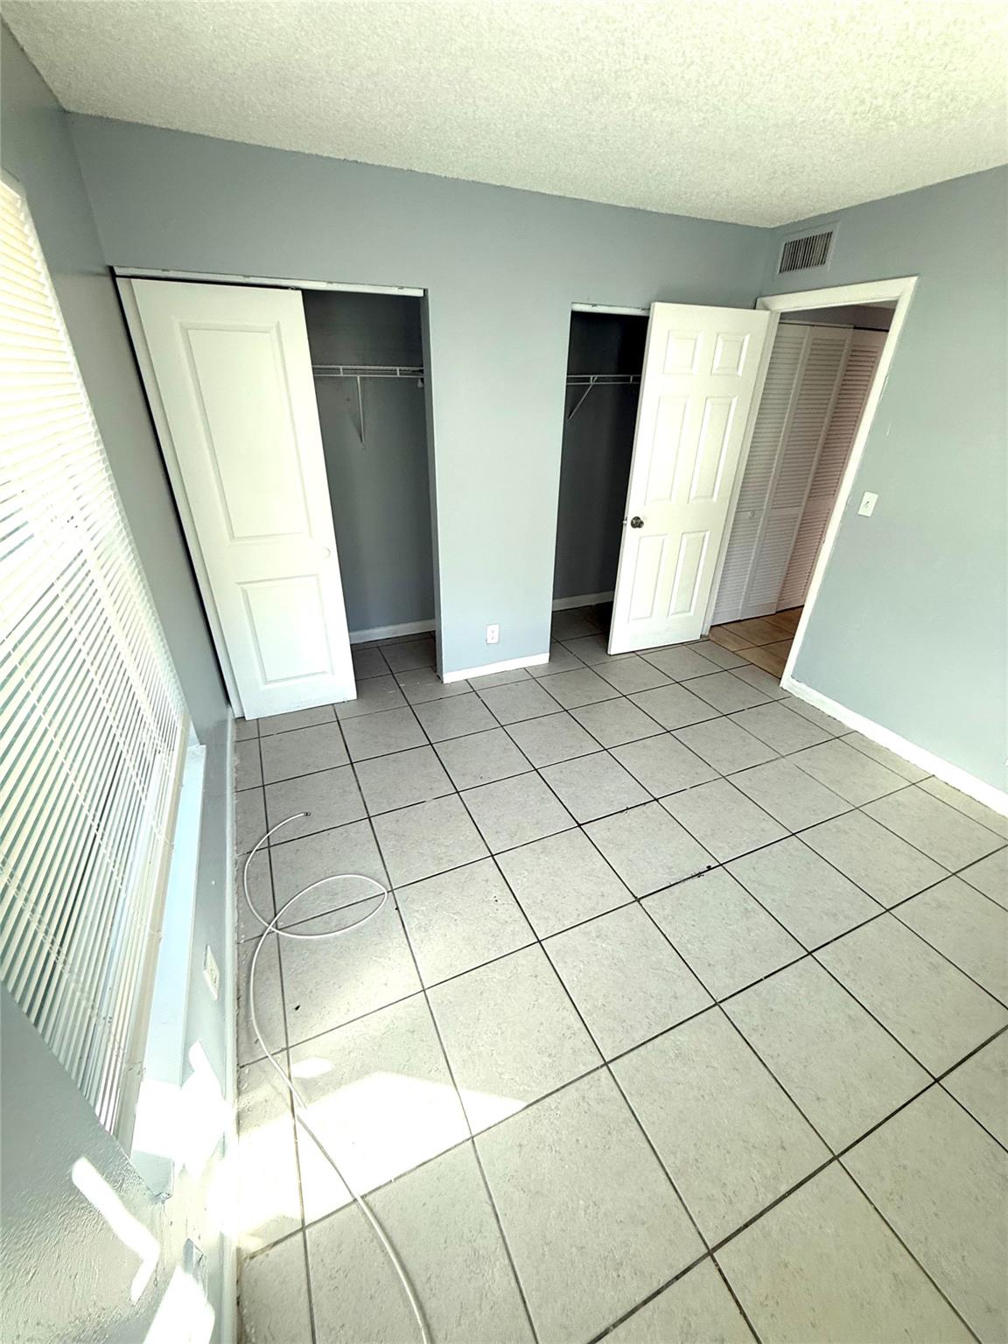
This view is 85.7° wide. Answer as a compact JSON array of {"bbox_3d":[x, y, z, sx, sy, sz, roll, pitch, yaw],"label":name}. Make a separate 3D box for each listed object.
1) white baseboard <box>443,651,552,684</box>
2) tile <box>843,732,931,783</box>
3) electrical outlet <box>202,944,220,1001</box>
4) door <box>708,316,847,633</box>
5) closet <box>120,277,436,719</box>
[{"bbox_3d":[-0.035,-0.031,3.546,0.758,0.068,0.015,-12,31,-21],"label":"white baseboard"},{"bbox_3d":[1.970,0.440,2.825,0.156,0.010,0.415,-12,31,-21],"label":"tile"},{"bbox_3d":[-0.791,0.813,1.468,0.014,0.127,0.086,-12,31,-21],"label":"electrical outlet"},{"bbox_3d":[1.897,-1.284,3.855,0.773,1.973,0.033,-12,31,-21],"label":"door"},{"bbox_3d":[-1.067,-0.869,3.007,1.194,2.030,0.736,-12,31,-21],"label":"closet"}]

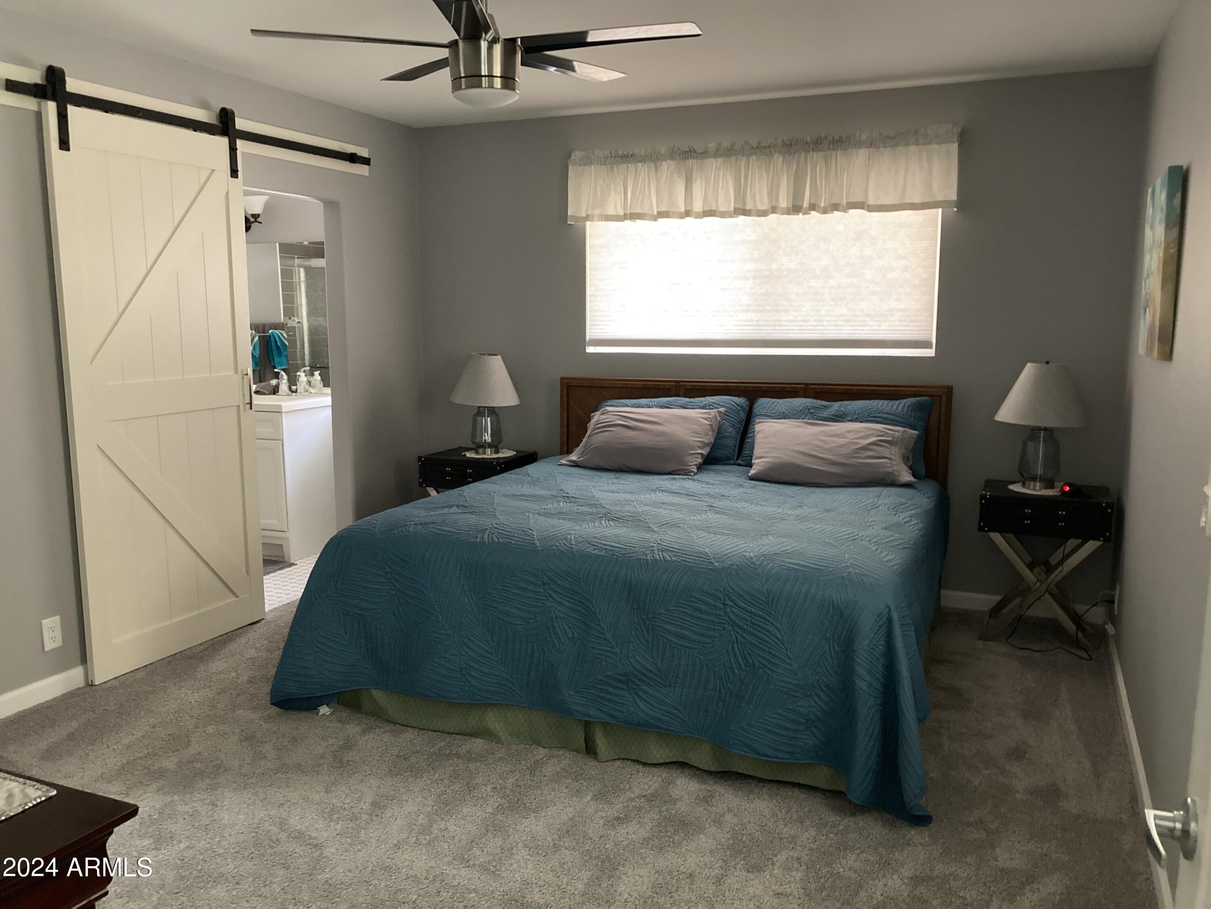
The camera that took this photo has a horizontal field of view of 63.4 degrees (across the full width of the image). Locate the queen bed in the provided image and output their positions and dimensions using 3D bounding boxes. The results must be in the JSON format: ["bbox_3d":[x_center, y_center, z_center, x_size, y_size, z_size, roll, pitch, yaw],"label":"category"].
[{"bbox_3d":[0.292,0.303,4.054,2.150,1.062,2.240,4,9,24],"label":"queen bed"}]

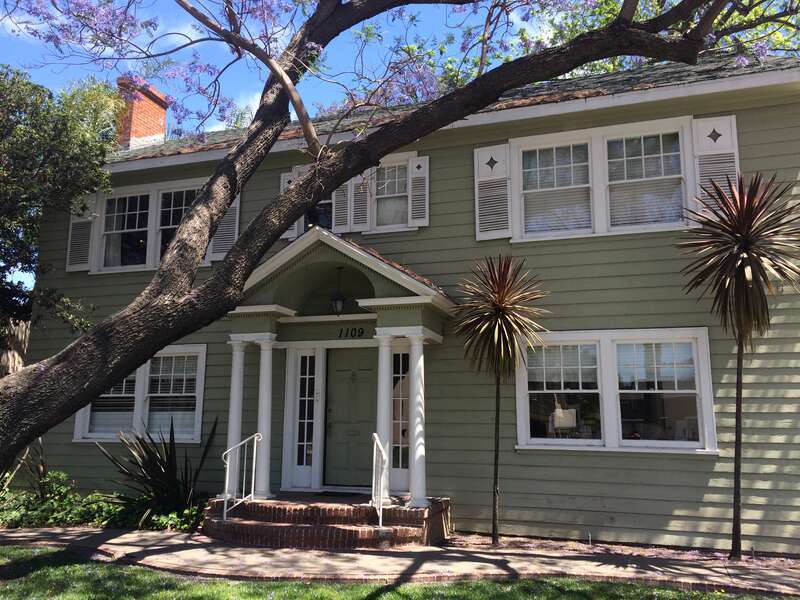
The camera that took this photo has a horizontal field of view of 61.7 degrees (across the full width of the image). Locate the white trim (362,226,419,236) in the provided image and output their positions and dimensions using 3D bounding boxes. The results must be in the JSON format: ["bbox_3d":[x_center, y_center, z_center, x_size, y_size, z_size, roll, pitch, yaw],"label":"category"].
[{"bbox_3d":[-0.154,-1.047,10.046,0.897,0.046,0.082,-3,-10,19],"label":"white trim"}]

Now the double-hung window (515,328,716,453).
[{"bbox_3d":[2.831,1.213,9.029,2.522,1.620,0.120,-3,-10,19],"label":"double-hung window"}]

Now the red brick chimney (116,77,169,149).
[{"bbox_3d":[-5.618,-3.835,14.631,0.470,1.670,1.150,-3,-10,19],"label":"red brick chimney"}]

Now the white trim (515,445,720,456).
[{"bbox_3d":[2.696,1.904,8.510,2.478,0.057,0.082,-3,-10,19],"label":"white trim"}]

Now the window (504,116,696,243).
[{"bbox_3d":[2.839,-1.675,9.519,2.551,1.588,0.120,-3,-10,19],"label":"window"}]

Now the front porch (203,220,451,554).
[{"bbox_3d":[-0.941,1.107,9.173,3.148,4.044,1.537,-3,-10,19],"label":"front porch"}]

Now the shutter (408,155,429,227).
[{"bbox_3d":[0.274,-1.616,9.998,0.319,1.082,0.037,-3,-10,19],"label":"shutter"}]

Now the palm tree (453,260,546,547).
[{"bbox_3d":[1.304,1.222,8.581,1.226,3.678,1.098,-3,-10,19],"label":"palm tree"}]

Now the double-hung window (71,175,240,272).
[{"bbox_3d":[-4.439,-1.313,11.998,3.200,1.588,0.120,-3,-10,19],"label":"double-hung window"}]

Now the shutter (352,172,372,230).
[{"bbox_3d":[-0.605,-1.573,10.307,0.327,1.080,0.037,-3,-10,19],"label":"shutter"}]

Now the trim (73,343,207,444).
[{"bbox_3d":[-4.482,1.608,11.514,2.643,1.634,0.120,-3,-10,19],"label":"trim"}]

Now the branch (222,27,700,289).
[{"bbox_3d":[0.324,-1.303,6.546,4.899,2.247,1.000,-3,-10,19],"label":"branch"}]

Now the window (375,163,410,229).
[{"bbox_3d":[-0.131,-1.636,10.549,0.694,1.183,0.120,-3,-10,19],"label":"window"}]

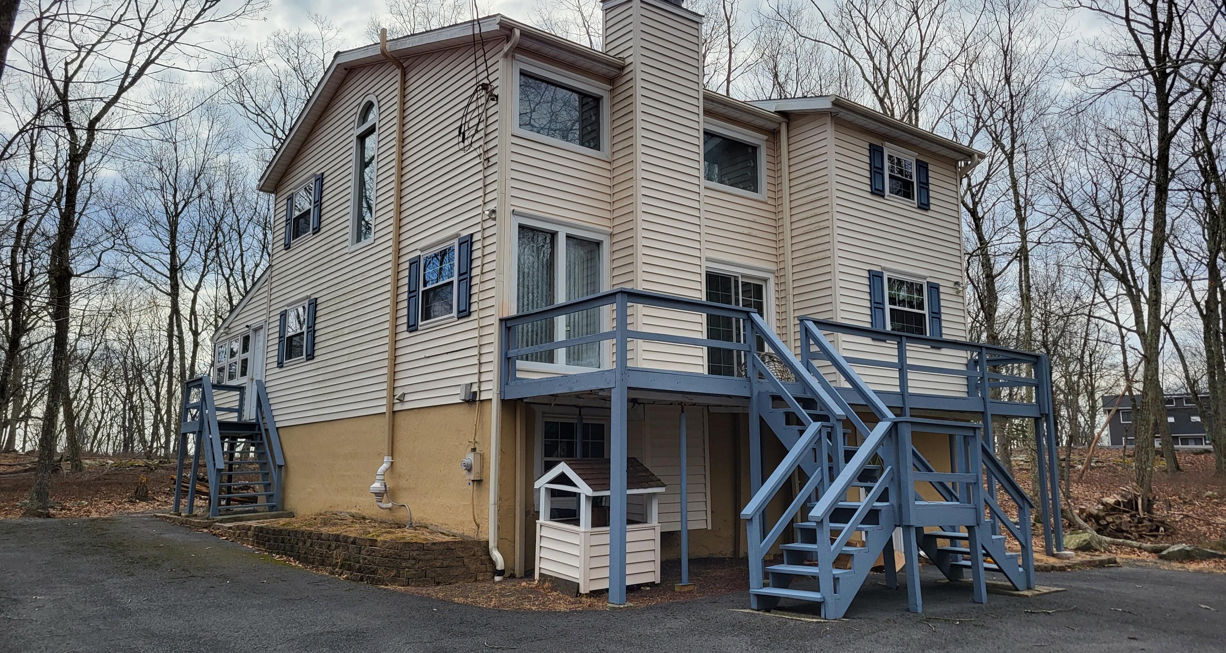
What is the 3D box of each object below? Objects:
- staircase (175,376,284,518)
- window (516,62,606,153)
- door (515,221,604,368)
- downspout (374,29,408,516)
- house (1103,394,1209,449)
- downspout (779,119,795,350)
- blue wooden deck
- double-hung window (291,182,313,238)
[{"bbox_3d":[-8.043,2.490,19.333,1.240,2.850,3.220,7,-12,-38],"label":"staircase"},{"bbox_3d":[-0.752,-3.207,13.679,1.710,1.110,0.120,7,-12,-38],"label":"window"},{"bbox_3d":[-0.750,-0.423,13.229,1.580,2.030,0.120,7,-12,-38],"label":"door"},{"bbox_3d":[-3.736,-1.063,15.061,0.450,8.030,0.270,7,-12,-38],"label":"downspout"},{"bbox_3d":[57.358,10.140,97.000,10.500,6.400,8.000,-4,-10,20],"label":"house"},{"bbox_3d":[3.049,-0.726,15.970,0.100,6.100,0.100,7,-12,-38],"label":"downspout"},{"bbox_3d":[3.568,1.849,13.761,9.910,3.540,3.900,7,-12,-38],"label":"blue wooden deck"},{"bbox_3d":[-6.473,-2.381,19.142,0.110,1.230,1.180,7,-12,-38],"label":"double-hung window"}]

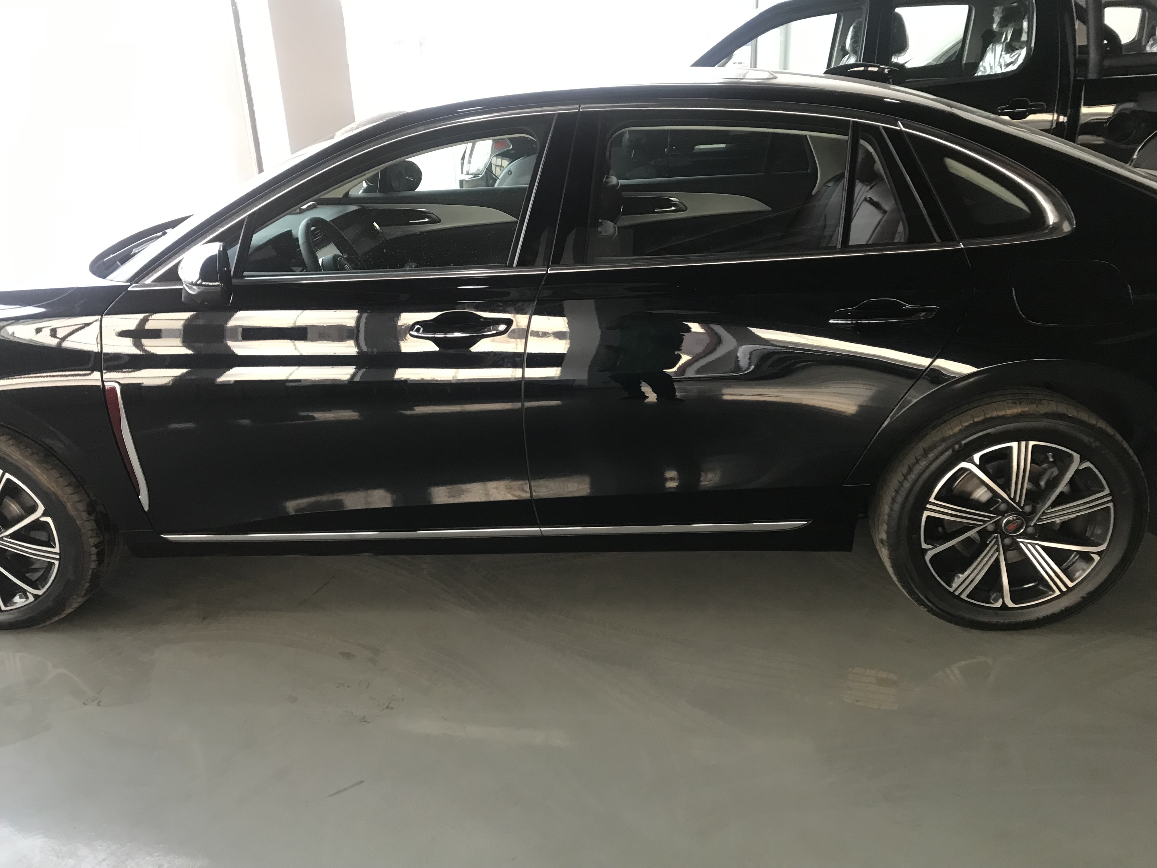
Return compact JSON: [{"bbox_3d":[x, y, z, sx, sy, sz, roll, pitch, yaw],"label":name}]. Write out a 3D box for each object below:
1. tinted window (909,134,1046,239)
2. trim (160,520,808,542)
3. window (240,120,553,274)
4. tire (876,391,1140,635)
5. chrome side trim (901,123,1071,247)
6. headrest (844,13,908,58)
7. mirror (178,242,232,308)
[{"bbox_3d":[0.987,-0.623,2.317,0.292,0.293,0.050,-6,-8,0],"label":"tinted window"},{"bbox_3d":[-0.284,0.268,2.570,1.809,0.028,0.022,-2,21,5],"label":"trim"},{"bbox_3d":[-0.489,-0.604,2.435,0.787,0.366,0.050,-1,-7,6],"label":"window"},{"bbox_3d":[1.159,0.208,2.558,0.682,0.682,0.230,-1,21,5],"label":"tire"},{"bbox_3d":[1.015,-0.633,2.317,0.377,0.349,0.060,-6,-8,0],"label":"chrome side trim"},{"bbox_3d":[1.697,-2.276,5.350,0.200,0.240,0.270,-1,21,5],"label":"headrest"},{"bbox_3d":[-0.921,-0.400,2.328,0.135,0.165,0.210,-5,21,-6],"label":"mirror"}]

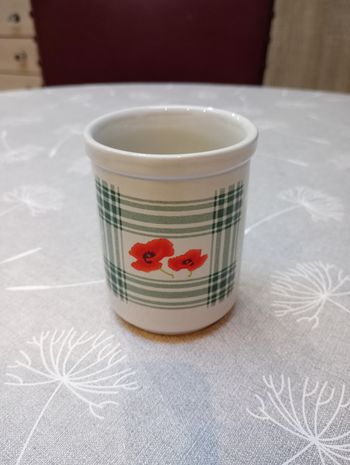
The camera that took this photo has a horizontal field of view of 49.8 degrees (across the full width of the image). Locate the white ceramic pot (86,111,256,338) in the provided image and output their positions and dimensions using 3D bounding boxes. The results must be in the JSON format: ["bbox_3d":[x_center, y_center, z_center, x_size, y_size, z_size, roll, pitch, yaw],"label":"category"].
[{"bbox_3d":[-0.001,-0.008,0.211,0.084,0.104,0.084,-1,32,0],"label":"white ceramic pot"}]

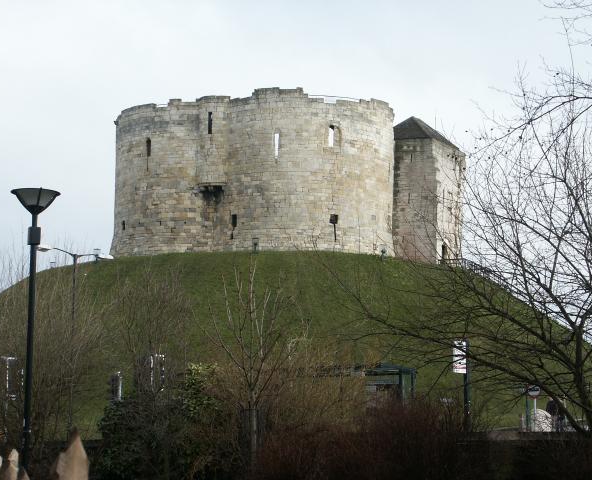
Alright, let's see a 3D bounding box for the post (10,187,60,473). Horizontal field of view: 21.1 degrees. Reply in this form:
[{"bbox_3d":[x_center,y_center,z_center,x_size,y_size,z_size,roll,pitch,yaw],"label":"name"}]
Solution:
[{"bbox_3d":[-3.759,1.577,22.450,0.700,4.650,0.700,1,-6,0],"label":"post"}]

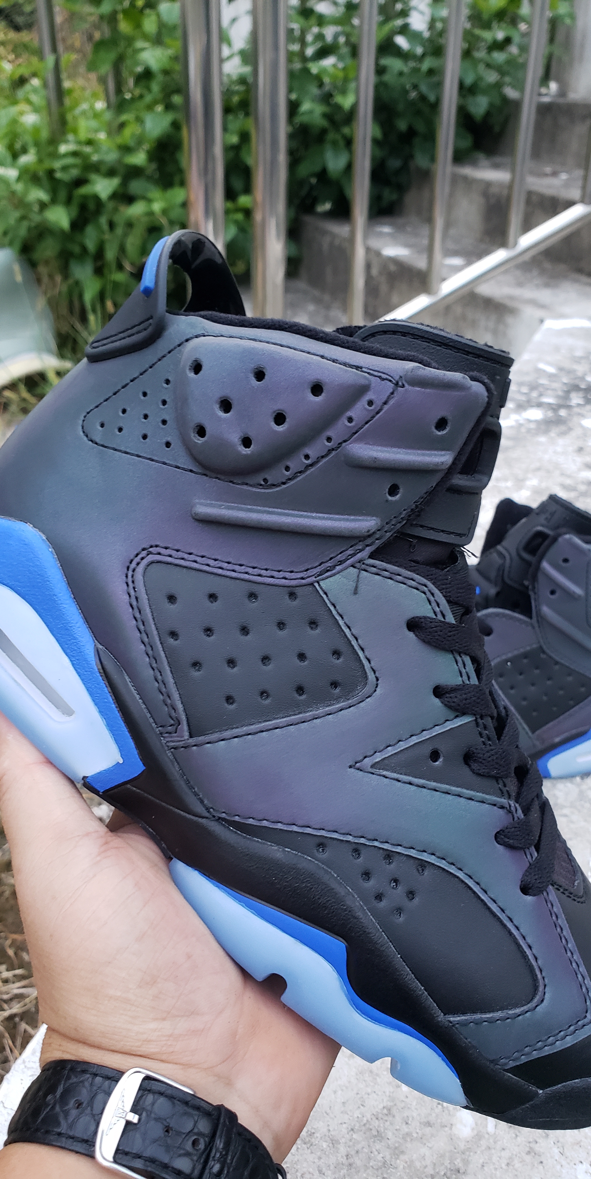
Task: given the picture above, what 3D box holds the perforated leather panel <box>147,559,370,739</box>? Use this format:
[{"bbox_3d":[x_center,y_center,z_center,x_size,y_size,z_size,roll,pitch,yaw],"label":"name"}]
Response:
[{"bbox_3d":[-0.011,0.016,0.252,0.061,0.051,0.012,-2,12,-1],"label":"perforated leather panel"}]

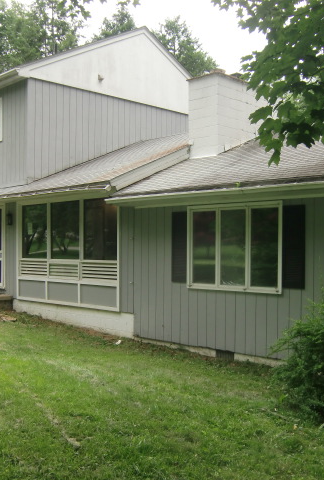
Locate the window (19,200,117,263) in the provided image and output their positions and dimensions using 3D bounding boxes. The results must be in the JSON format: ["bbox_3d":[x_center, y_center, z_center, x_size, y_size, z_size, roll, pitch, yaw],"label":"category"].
[{"bbox_3d":[-2.178,-0.222,11.846,3.642,1.327,0.140,-1,-1,44],"label":"window"}]

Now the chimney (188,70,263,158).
[{"bbox_3d":[1.412,-2.564,11.651,0.769,1.712,1.615,-1,-1,44],"label":"chimney"}]

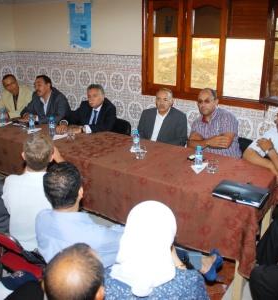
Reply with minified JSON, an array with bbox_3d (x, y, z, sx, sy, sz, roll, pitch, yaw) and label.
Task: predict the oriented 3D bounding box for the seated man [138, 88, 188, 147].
[{"bbox_3d":[0.094,0.092,3.124,0.540,1.250,0.800,11,22,27],"label":"seated man"}]

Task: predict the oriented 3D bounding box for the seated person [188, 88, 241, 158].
[{"bbox_3d":[0.489,0.170,2.881,0.540,1.250,0.800,13,23,31],"label":"seated person"}]

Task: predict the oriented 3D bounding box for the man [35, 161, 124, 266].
[{"bbox_3d":[-0.266,0.538,1.920,0.530,1.180,0.800,8,21,21],"label":"man"}]

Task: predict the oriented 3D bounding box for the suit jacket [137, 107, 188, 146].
[{"bbox_3d":[0.204,-0.114,3.229,0.520,0.640,0.360,11,22,27],"label":"suit jacket"}]

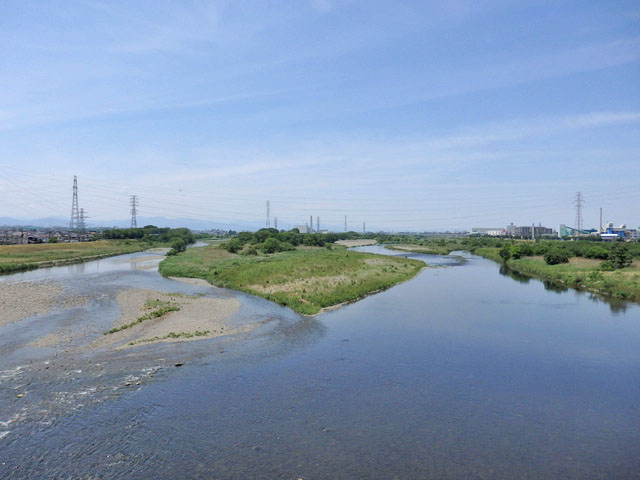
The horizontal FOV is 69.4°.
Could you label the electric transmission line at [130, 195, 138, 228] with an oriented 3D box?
[{"bbox_3d":[-192.640,-28.040,480.000,8.800,38.000,7.000,0,1,0],"label":"electric transmission line"}]

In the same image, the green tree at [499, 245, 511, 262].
[{"bbox_3d":[71.850,5.260,180.000,4.600,7.000,4.600,0,1,0],"label":"green tree"}]

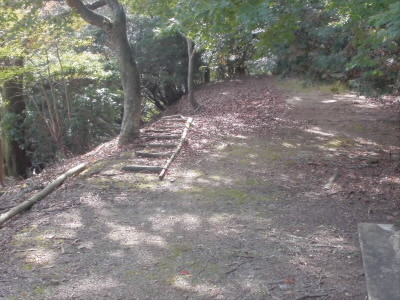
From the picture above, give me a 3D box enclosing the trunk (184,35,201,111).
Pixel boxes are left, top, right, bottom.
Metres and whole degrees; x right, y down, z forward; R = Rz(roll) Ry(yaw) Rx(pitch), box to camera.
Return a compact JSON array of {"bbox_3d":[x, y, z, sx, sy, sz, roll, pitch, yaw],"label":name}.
[{"bbox_3d":[-0.168,-1.738,12.700,0.330,1.700,0.310,0,6,0],"label":"trunk"}]

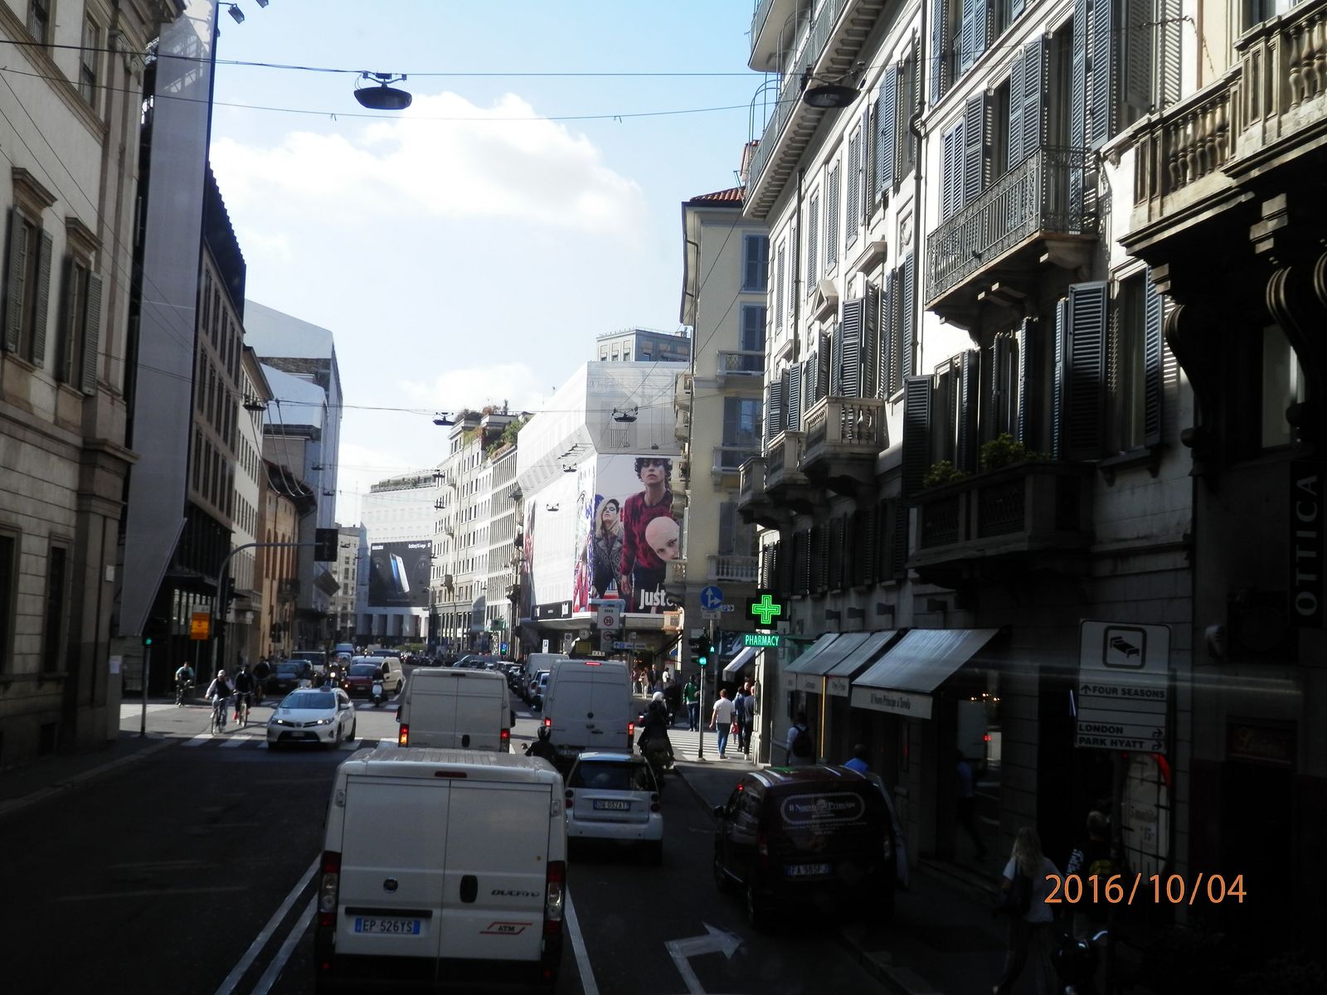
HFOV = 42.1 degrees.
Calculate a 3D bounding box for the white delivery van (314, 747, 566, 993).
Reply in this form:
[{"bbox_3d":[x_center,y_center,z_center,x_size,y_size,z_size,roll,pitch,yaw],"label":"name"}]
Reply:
[{"bbox_3d":[-2.067,3.465,16.631,2.030,2.270,5.100,4,-4,-6],"label":"white delivery van"}]

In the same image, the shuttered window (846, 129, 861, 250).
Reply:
[{"bbox_3d":[3.739,-6.040,33.848,0.160,2.300,1.050,3,-5,-4],"label":"shuttered window"}]

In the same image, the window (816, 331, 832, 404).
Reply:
[{"bbox_3d":[3.345,-2.506,35.800,0.300,2.000,1.200,3,-5,-4],"label":"window"}]

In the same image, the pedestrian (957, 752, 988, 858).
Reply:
[{"bbox_3d":[4.720,4.720,26.400,0.480,1.640,0.460,0,-5,22],"label":"pedestrian"}]

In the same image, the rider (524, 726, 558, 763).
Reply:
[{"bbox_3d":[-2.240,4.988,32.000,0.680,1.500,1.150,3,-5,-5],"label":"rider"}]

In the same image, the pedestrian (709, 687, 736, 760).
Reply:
[{"bbox_3d":[1.497,5.738,43.700,0.600,1.760,0.420,2,-5,-1],"label":"pedestrian"}]

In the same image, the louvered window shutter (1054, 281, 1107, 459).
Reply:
[{"bbox_3d":[4.838,-1.473,19.797,0.580,2.080,0.200,3,-5,-8],"label":"louvered window shutter"}]

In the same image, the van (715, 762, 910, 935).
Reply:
[{"bbox_3d":[1.650,4.210,21.518,1.700,1.710,3.950,-1,-4,-5],"label":"van"}]

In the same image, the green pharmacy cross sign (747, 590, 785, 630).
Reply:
[{"bbox_3d":[2.344,2.569,39.400,0.870,0.900,0.200,3,-5,-4],"label":"green pharmacy cross sign"}]

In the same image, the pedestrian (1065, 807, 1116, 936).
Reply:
[{"bbox_3d":[4.050,3.843,16.327,0.520,1.730,0.420,3,-5,-3],"label":"pedestrian"}]

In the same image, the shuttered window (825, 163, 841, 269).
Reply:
[{"bbox_3d":[3.256,-5.389,33.060,0.100,1.950,1.050,3,-5,-4],"label":"shuttered window"}]

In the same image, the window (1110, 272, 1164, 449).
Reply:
[{"bbox_3d":[4.853,-1.364,17.660,0.140,1.780,1.100,3,-5,-7],"label":"window"}]

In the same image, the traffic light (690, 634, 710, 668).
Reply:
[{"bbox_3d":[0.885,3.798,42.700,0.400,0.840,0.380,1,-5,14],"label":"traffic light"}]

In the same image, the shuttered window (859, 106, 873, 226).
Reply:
[{"bbox_3d":[3.493,-5.752,29.812,0.070,1.950,0.600,3,-5,-4],"label":"shuttered window"}]

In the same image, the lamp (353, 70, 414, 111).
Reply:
[{"bbox_3d":[-2.629,-3.821,16.200,0.550,0.370,0.550,3,-5,-6],"label":"lamp"}]

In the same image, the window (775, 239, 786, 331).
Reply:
[{"bbox_3d":[2.956,-5.370,43.981,0.180,2.300,1.250,3,-5,-4],"label":"window"}]

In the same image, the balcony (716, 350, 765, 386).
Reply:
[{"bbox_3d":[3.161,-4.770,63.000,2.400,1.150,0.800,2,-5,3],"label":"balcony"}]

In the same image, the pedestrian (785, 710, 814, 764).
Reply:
[{"bbox_3d":[2.545,4.892,32.327,0.520,1.740,0.420,3,-5,-3],"label":"pedestrian"}]

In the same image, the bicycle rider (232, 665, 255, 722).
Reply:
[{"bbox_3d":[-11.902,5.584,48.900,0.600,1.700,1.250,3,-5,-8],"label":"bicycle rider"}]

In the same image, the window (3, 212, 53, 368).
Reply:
[{"bbox_3d":[-11.980,-3.926,32.830,0.250,2.580,2.400,3,-5,-5],"label":"window"}]

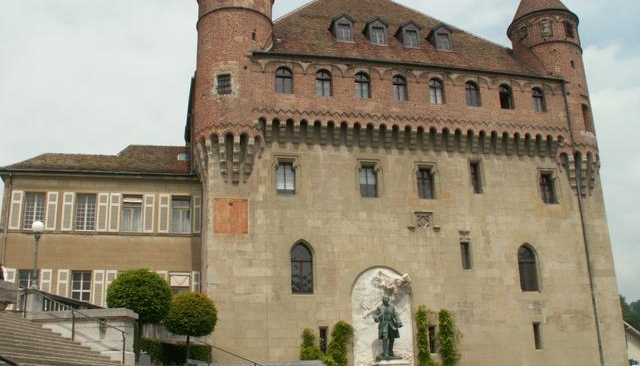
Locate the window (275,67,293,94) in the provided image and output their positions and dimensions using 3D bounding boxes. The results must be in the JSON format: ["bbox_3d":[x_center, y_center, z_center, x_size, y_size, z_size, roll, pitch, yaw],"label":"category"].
[{"bbox_3d":[-1.756,-4.969,31.600,0.831,1.459,0.250,2,-19,-13],"label":"window"}]

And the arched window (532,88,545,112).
[{"bbox_3d":[11.714,-4.430,34.710,0.740,1.454,0.250,2,-19,-13],"label":"arched window"}]

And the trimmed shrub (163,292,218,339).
[{"bbox_3d":[-4.965,5.042,24.811,2.000,1.780,2.000,0,-16,-7],"label":"trimmed shrub"}]

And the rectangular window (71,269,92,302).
[{"bbox_3d":[-11.324,5.027,30.731,0.919,1.840,0.200,2,-16,-13],"label":"rectangular window"}]

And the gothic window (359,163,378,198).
[{"bbox_3d":[2.581,-0.152,34.230,1.021,1.901,0.300,2,-16,-16],"label":"gothic window"}]

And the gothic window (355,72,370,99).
[{"bbox_3d":[2.257,-5.211,34.822,0.888,1.636,0.250,2,-16,-14],"label":"gothic window"}]

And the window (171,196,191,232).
[{"bbox_3d":[-7.301,1.675,34.098,1.006,1.992,0.200,0,-16,-7],"label":"window"}]

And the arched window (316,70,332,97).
[{"bbox_3d":[0.214,-5.288,34.359,0.886,1.617,0.250,2,-16,-16],"label":"arched window"}]

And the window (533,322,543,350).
[{"bbox_3d":[10.353,7.313,30.928,0.418,1.293,0.250,2,-19,-13],"label":"window"}]

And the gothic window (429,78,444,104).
[{"bbox_3d":[6.004,-4.720,33.413,0.807,1.498,0.250,2,-19,-13],"label":"gothic window"}]

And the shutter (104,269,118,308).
[{"bbox_3d":[-9.932,5.102,30.901,0.534,1.849,0.060,2,-16,-13],"label":"shutter"}]

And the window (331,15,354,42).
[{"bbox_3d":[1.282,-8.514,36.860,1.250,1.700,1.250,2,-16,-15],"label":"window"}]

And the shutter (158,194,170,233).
[{"bbox_3d":[-8.173,1.571,33.948,0.550,2.110,0.060,2,-19,-12],"label":"shutter"}]

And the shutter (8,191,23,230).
[{"bbox_3d":[-15.535,1.384,33.019,0.531,1.994,0.070,0,-16,-7],"label":"shutter"}]

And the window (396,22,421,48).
[{"bbox_3d":[5.407,-8.875,40.191,1.254,1.800,1.300,2,-16,-14],"label":"window"}]

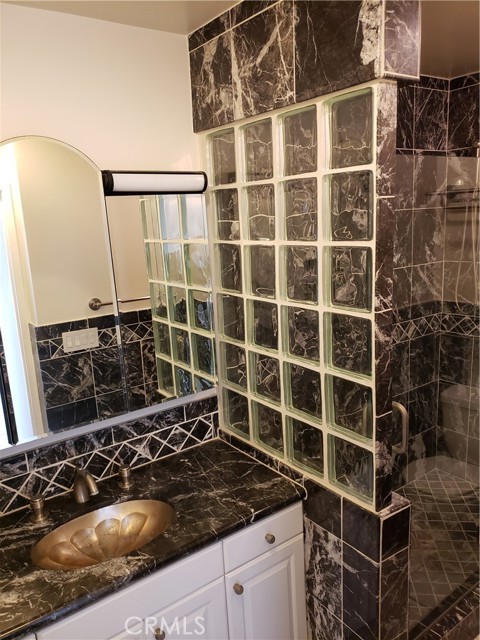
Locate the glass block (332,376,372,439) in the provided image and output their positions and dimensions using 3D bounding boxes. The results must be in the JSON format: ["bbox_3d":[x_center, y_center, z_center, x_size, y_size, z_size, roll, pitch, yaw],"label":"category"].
[{"bbox_3d":[0.364,0.269,1.514,0.085,0.194,0.194,-11,15,-35],"label":"glass block"}]

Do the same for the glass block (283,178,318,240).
[{"bbox_3d":[0.212,-0.351,1.541,0.080,0.190,0.190,-12,15,-35],"label":"glass block"}]

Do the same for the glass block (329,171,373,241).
[{"bbox_3d":[0.334,-0.327,1.389,0.085,0.194,0.194,-11,15,-35],"label":"glass block"}]

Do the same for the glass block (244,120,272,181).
[{"bbox_3d":[0.083,-0.571,1.649,0.079,0.189,0.189,-12,15,-35],"label":"glass block"}]

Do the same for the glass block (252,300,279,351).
[{"bbox_3d":[0.115,0.015,1.796,0.085,0.194,0.194,-11,15,-35],"label":"glass block"}]

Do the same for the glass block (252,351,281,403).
[{"bbox_3d":[0.125,0.213,1.838,0.085,0.194,0.194,-11,15,-35],"label":"glass block"}]

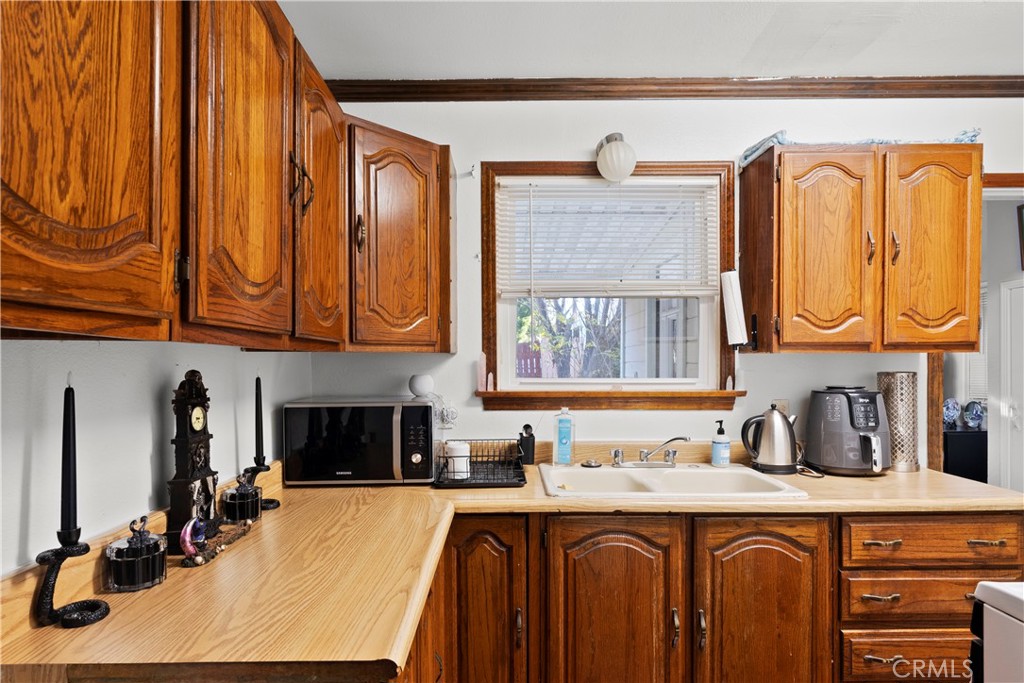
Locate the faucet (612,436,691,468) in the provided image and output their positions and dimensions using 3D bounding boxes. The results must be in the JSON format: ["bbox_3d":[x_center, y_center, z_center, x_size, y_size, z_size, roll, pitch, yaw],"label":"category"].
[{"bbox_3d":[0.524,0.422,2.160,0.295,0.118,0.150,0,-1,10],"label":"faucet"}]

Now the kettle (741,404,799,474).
[{"bbox_3d":[1.000,0.371,2.210,0.215,0.248,0.165,0,-1,0],"label":"kettle"}]

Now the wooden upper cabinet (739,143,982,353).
[{"bbox_3d":[1.335,-0.336,2.225,0.755,0.757,0.330,0,-1,0],"label":"wooden upper cabinet"}]

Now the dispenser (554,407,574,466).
[{"bbox_3d":[0.218,0.392,2.340,0.084,0.240,0.052,0,-1,0],"label":"dispenser"}]

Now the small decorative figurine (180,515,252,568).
[{"bbox_3d":[-0.687,0.436,1.338,0.060,0.094,0.270,0,-1,0],"label":"small decorative figurine"}]

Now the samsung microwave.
[{"bbox_3d":[-0.535,0.362,2.175,0.516,0.297,0.400,0,-1,-3],"label":"samsung microwave"}]

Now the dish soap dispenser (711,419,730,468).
[{"bbox_3d":[0.812,0.389,2.210,0.071,0.182,0.064,0,-1,-23],"label":"dish soap dispenser"}]

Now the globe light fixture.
[{"bbox_3d":[0.420,-0.738,2.290,0.154,0.188,0.195,0,-1,0],"label":"globe light fixture"}]

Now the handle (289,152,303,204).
[{"bbox_3d":[-0.493,-0.372,1.300,0.027,0.123,0.014,0,-1,-1],"label":"handle"}]

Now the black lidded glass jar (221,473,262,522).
[{"bbox_3d":[-0.732,0.421,1.552,0.097,0.126,0.097,0,-1,-1],"label":"black lidded glass jar"}]

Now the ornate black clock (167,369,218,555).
[{"bbox_3d":[-0.743,0.274,1.335,0.068,0.413,0.110,0,-1,2],"label":"ornate black clock"}]

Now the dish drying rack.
[{"bbox_3d":[-0.116,0.452,2.150,0.330,0.125,0.330,0,-1,-1],"label":"dish drying rack"}]

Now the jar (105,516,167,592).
[{"bbox_3d":[-0.721,0.403,1.105,0.095,0.121,0.110,0,-1,0],"label":"jar"}]

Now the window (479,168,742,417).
[{"bbox_3d":[0.413,-0.237,2.420,1.090,1.060,0.110,0,-1,-1],"label":"window"}]

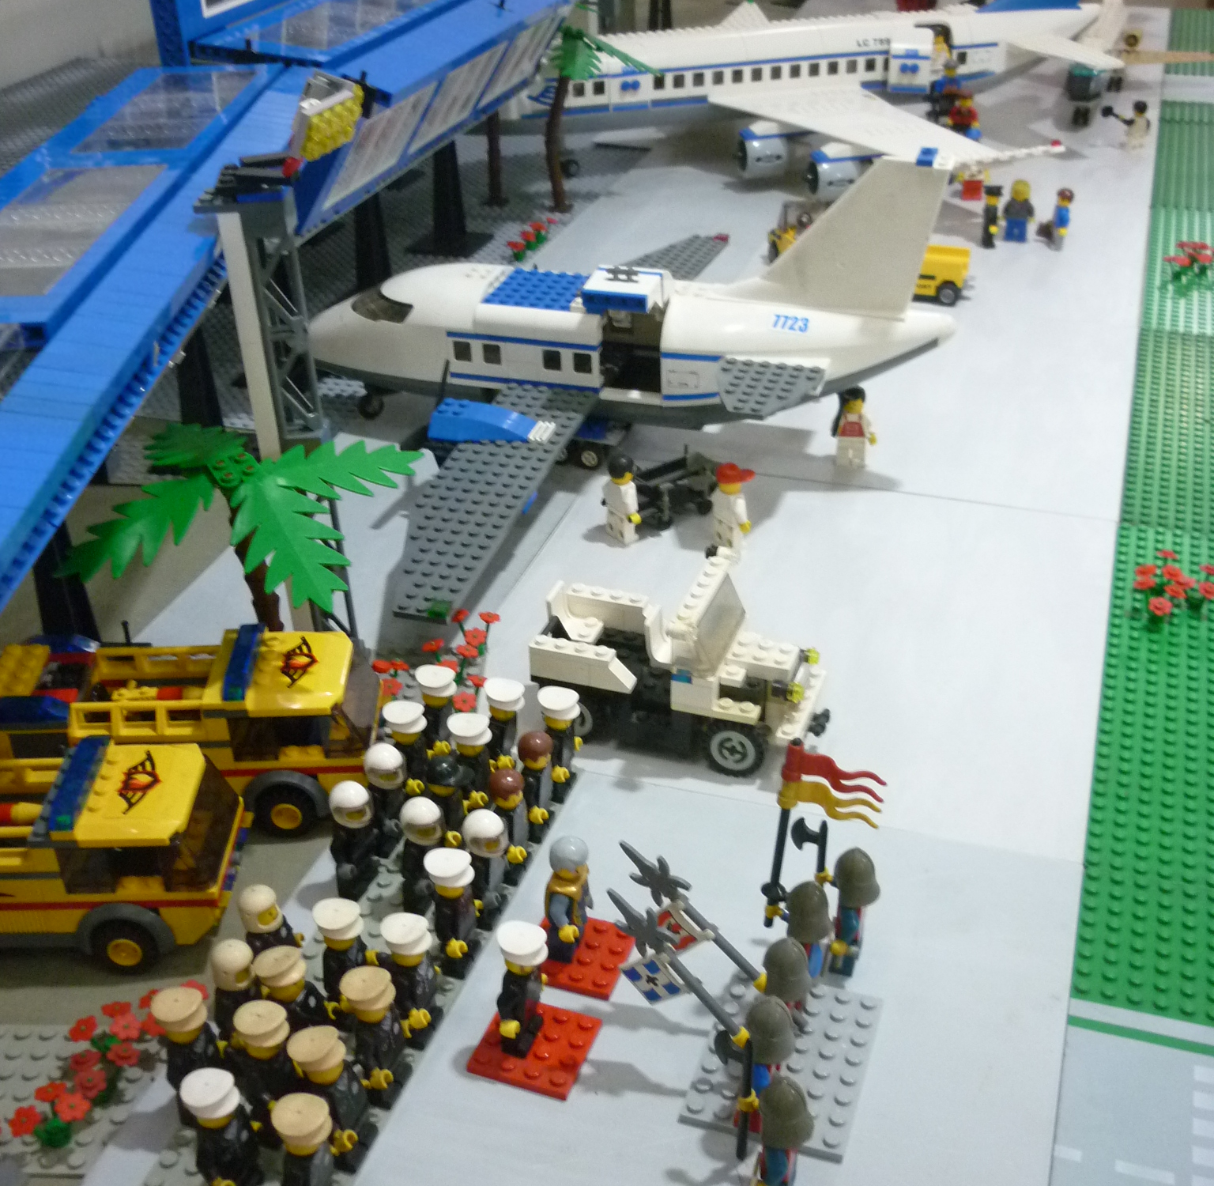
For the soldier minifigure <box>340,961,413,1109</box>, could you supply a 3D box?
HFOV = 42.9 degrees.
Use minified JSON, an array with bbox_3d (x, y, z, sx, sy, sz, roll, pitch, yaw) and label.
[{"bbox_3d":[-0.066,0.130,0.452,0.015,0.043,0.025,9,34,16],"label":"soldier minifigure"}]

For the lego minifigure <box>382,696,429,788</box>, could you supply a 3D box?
[{"bbox_3d":[-0.071,0.062,0.559,0.018,0.043,0.025,10,33,15],"label":"lego minifigure"}]

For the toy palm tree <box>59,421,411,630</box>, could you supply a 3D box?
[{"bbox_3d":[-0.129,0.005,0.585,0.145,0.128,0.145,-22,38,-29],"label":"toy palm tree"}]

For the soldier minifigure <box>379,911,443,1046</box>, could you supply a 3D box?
[{"bbox_3d":[-0.058,0.118,0.470,0.018,0.043,0.025,10,33,16],"label":"soldier minifigure"}]

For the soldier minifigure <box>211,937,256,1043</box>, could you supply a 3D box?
[{"bbox_3d":[-0.109,0.121,0.465,0.016,0.042,0.024,10,33,16],"label":"soldier minifigure"}]

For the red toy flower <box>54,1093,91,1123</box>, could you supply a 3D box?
[{"bbox_3d":[-0.155,0.149,0.446,0.011,0.004,0.011,0,32,0],"label":"red toy flower"}]

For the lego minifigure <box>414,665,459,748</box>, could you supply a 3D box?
[{"bbox_3d":[-0.062,0.047,0.581,0.015,0.043,0.025,9,33,17],"label":"lego minifigure"}]

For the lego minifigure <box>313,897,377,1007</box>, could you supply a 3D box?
[{"bbox_3d":[-0.079,0.115,0.472,0.018,0.043,0.025,10,33,15],"label":"lego minifigure"}]

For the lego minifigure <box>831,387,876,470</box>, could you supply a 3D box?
[{"bbox_3d":[0.129,-0.086,0.802,0.025,0.043,0.017,6,32,10],"label":"lego minifigure"}]

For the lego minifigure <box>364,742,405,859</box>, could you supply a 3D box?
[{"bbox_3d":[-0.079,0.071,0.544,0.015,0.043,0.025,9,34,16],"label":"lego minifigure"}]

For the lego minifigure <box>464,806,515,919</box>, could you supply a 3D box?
[{"bbox_3d":[-0.039,0.090,0.512,0.018,0.043,0.025,10,33,15],"label":"lego minifigure"}]

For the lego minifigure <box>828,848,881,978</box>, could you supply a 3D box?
[{"bbox_3d":[0.078,0.101,0.496,0.017,0.043,0.024,10,33,16],"label":"lego minifigure"}]

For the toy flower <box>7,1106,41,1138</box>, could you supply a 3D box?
[{"bbox_3d":[-0.163,0.148,0.432,0.009,0.004,0.009,-16,44,10],"label":"toy flower"}]

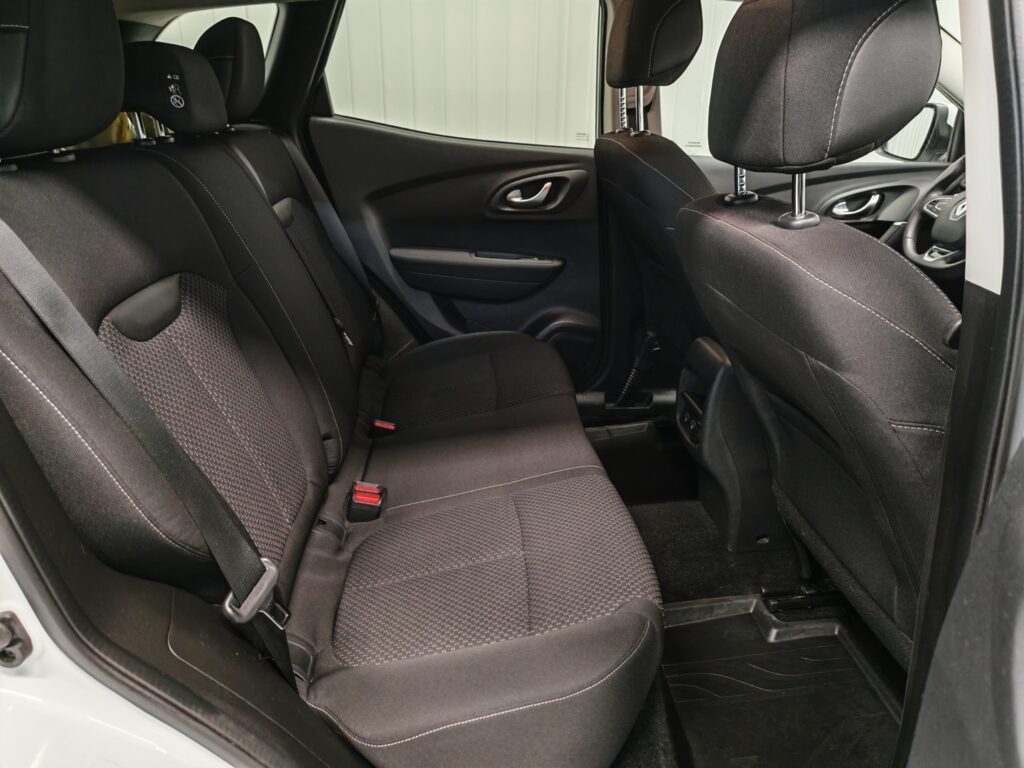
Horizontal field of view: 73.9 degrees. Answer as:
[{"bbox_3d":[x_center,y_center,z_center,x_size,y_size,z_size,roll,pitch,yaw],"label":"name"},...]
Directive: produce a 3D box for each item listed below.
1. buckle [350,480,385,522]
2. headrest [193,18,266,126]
[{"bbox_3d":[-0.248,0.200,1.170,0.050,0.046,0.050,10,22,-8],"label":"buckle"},{"bbox_3d":[-0.542,-0.595,1.303,0.120,0.187,0.225,-3,23,-2],"label":"headrest"}]

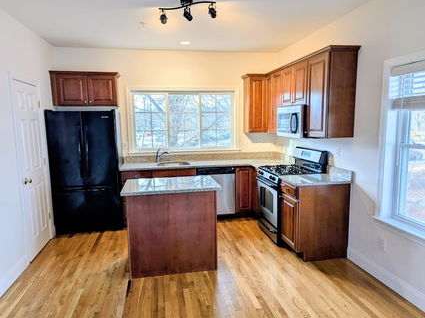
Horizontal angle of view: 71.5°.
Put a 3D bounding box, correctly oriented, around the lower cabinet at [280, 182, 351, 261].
[{"bbox_3d":[1.218,0.700,3.545,0.609,0.880,0.452,-2,8,-10],"label":"lower cabinet"}]

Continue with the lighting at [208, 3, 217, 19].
[{"bbox_3d":[0.005,-1.372,2.741,0.070,0.130,0.085,1,8,12],"label":"lighting"}]

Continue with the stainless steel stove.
[{"bbox_3d":[1.071,0.464,4.116,0.650,1.195,0.767,-2,8,-10],"label":"stainless steel stove"}]

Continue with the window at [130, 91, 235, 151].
[{"bbox_3d":[-0.461,-0.638,5.029,1.760,0.998,0.100,-2,8,-10],"label":"window"}]

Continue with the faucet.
[{"bbox_3d":[-0.787,-0.043,4.726,0.190,0.250,0.070,2,8,23],"label":"faucet"}]

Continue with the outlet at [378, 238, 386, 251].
[{"bbox_3d":[1.631,0.821,2.838,0.010,0.120,0.075,-2,8,-10],"label":"outlet"}]

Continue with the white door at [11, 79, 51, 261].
[{"bbox_3d":[-2.203,0.140,3.618,0.050,2.050,0.705,-2,8,-10],"label":"white door"}]

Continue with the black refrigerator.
[{"bbox_3d":[-1.849,0.170,4.474,0.912,1.765,0.700,-2,8,-10],"label":"black refrigerator"}]

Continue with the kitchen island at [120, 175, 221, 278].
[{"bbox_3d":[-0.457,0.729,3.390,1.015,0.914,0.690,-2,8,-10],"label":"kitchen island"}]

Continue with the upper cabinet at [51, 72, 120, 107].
[{"bbox_3d":[-1.912,-1.054,4.522,0.940,0.493,0.320,-2,8,-10],"label":"upper cabinet"}]

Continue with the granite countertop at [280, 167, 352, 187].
[{"bbox_3d":[1.181,0.195,3.389,0.656,0.135,0.414,-2,8,-10],"label":"granite countertop"}]

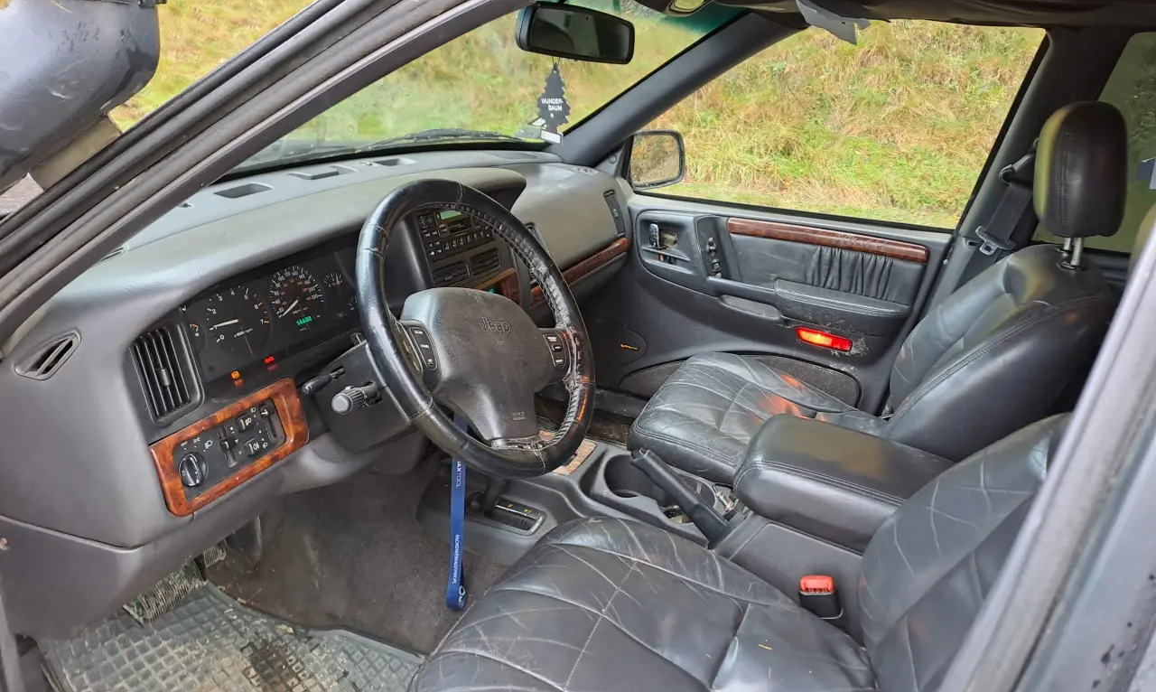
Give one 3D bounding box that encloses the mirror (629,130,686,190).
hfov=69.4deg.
[{"bbox_3d":[0.180,-0.504,2.256,0.110,0.160,0.210,21,26,39],"label":"mirror"}]

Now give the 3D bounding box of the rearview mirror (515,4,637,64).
[{"bbox_3d":[-0.015,-0.475,1.273,0.040,0.068,0.240,30,27,35],"label":"rearview mirror"}]

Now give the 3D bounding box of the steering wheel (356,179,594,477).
[{"bbox_3d":[-0.121,-0.020,1.049,0.100,0.388,0.388,-26,3,32],"label":"steering wheel"}]

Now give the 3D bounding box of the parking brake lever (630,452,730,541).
[{"bbox_3d":[0.164,0.248,1.426,0.210,0.050,0.035,43,29,6],"label":"parking brake lever"}]

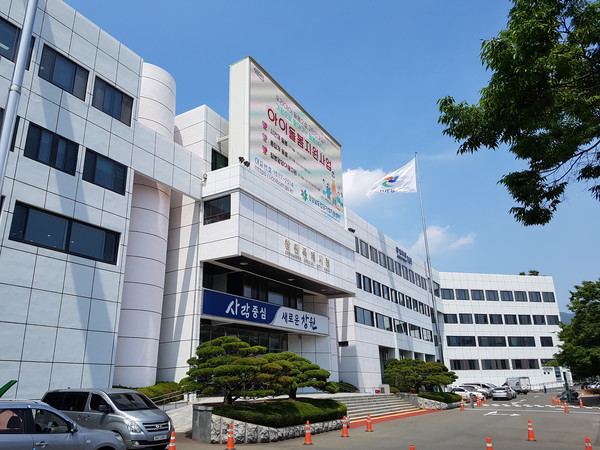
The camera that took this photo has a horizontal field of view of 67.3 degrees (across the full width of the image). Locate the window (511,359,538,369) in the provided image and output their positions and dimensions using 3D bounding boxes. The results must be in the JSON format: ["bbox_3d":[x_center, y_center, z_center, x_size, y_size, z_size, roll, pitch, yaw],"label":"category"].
[{"bbox_3d":[38.100,23.584,76.113,5.351,1.606,0.150,3,-20,-14],"label":"window"}]

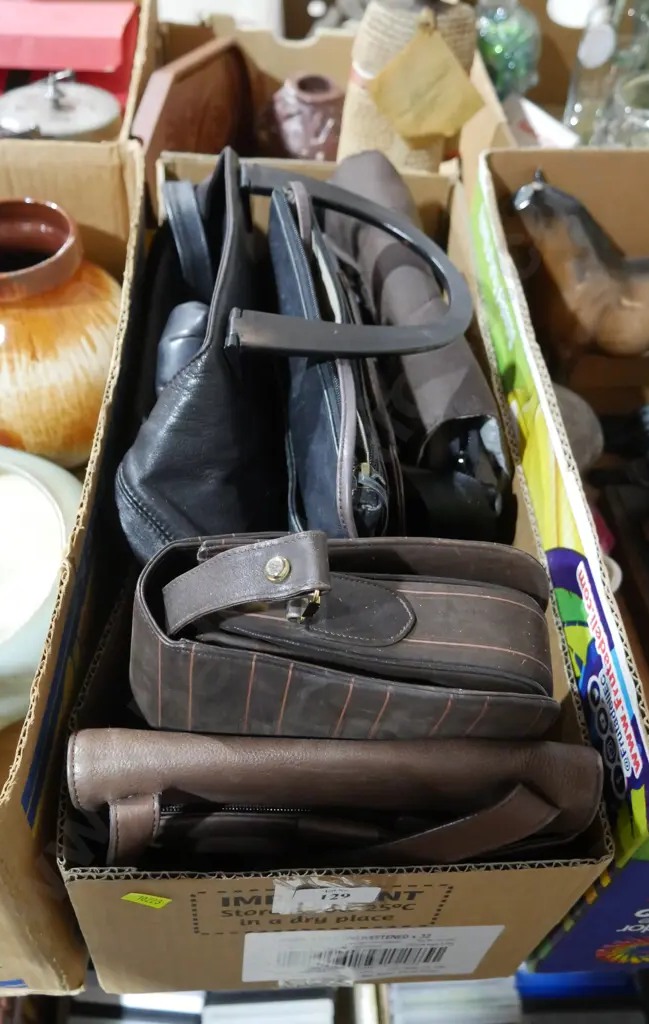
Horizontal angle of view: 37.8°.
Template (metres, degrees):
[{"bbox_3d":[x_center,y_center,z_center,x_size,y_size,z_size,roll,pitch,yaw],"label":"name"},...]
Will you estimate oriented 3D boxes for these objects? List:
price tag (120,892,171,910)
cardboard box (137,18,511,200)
[{"bbox_3d":[-0.085,0.185,0.450,0.022,0.012,0.001,25,43,-30],"label":"price tag"},{"bbox_3d":[-0.009,-0.343,0.983,0.345,0.195,0.270,1,51,-5],"label":"cardboard box"}]

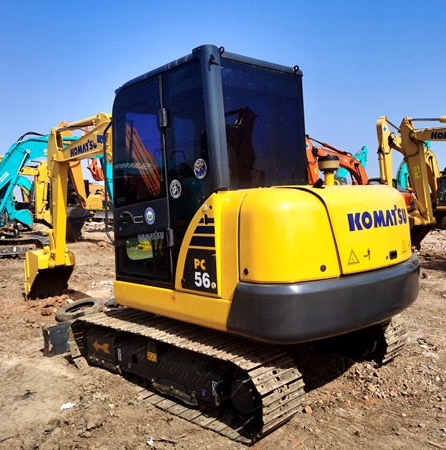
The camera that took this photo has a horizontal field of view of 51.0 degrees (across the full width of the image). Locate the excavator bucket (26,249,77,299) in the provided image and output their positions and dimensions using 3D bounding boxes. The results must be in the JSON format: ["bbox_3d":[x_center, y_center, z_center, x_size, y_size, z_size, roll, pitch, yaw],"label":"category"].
[{"bbox_3d":[-2.624,0.748,7.142,0.640,0.740,0.520,-5,4,-44],"label":"excavator bucket"}]

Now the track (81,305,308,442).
[{"bbox_3d":[-0.490,1.117,3.836,0.410,0.540,2.530,-6,4,-44],"label":"track"}]

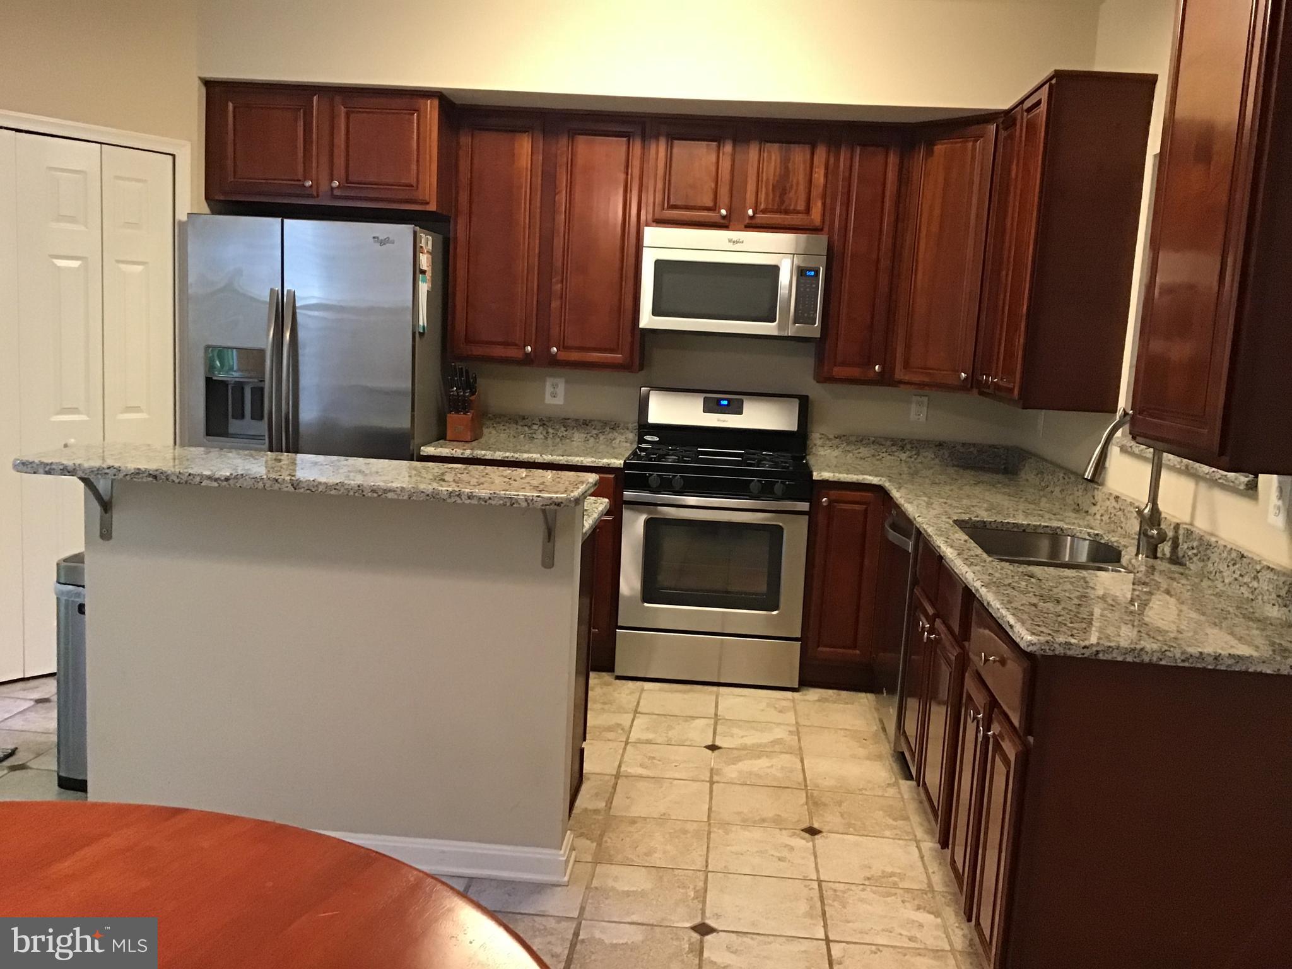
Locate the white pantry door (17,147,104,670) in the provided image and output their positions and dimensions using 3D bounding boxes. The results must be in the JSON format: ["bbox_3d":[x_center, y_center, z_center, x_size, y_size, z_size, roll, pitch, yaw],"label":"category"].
[{"bbox_3d":[-2.225,-0.277,4.409,0.040,2.029,0.298,10,11,40],"label":"white pantry door"}]

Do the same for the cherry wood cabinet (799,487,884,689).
[{"bbox_3d":[0.831,0.392,5.034,0.308,0.875,0.620,4,8,4],"label":"cherry wood cabinet"}]

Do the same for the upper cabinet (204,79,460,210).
[{"bbox_3d":[-1.292,-1.402,4.958,0.959,0.460,0.616,3,8,4],"label":"upper cabinet"}]

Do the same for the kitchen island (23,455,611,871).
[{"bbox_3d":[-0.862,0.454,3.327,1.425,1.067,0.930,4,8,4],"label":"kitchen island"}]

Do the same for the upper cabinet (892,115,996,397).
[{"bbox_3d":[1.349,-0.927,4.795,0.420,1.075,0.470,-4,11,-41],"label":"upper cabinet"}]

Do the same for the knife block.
[{"bbox_3d":[-0.809,-0.315,5.189,0.108,0.221,0.223,3,8,4],"label":"knife block"}]

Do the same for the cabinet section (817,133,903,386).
[{"bbox_3d":[0.916,-0.971,4.955,0.311,1.062,0.317,4,8,4],"label":"cabinet section"}]

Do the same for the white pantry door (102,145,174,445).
[{"bbox_3d":[-2.031,-0.300,4.635,0.040,2.029,0.298,10,11,40],"label":"white pantry door"}]

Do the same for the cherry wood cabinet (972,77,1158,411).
[{"bbox_3d":[1.458,-0.831,4.136,0.332,1.078,0.742,3,8,4],"label":"cherry wood cabinet"}]

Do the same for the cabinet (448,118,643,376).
[{"bbox_3d":[-0.409,-1.064,5.077,0.825,1.076,0.335,3,8,4],"label":"cabinet"}]

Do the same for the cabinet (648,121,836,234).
[{"bbox_3d":[0.396,-1.315,4.975,0.761,0.470,0.335,3,8,4],"label":"cabinet"}]

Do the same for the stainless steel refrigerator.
[{"bbox_3d":[-1.371,-0.191,5.007,0.910,1.809,0.777,3,8,4],"label":"stainless steel refrigerator"}]

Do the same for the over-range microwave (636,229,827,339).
[{"bbox_3d":[0.376,-0.862,5.006,0.757,0.427,0.404,4,8,4],"label":"over-range microwave"}]

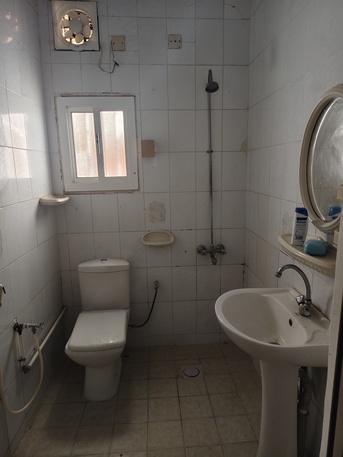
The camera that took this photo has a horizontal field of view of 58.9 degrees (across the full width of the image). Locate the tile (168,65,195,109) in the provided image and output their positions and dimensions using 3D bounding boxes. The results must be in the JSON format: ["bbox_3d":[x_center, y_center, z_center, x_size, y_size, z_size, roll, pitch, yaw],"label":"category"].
[{"bbox_3d":[0.073,-1.021,2.201,0.200,0.300,0.010,-2,11,-3],"label":"tile"}]

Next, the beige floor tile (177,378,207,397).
[{"bbox_3d":[0.143,1.093,2.104,0.200,0.010,0.195,-2,11,-3],"label":"beige floor tile"}]

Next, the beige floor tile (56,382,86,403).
[{"bbox_3d":[-0.656,1.109,2.044,0.200,0.010,0.193,-2,11,-3],"label":"beige floor tile"}]

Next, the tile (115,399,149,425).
[{"bbox_3d":[-0.242,1.146,1.904,0.198,0.010,0.196,-2,11,-3],"label":"tile"}]

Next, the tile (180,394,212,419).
[{"bbox_3d":[0.155,1.129,1.920,0.200,0.010,0.195,-2,11,-3],"label":"tile"}]

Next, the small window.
[{"bbox_3d":[-0.534,-0.614,2.250,0.560,0.675,0.060,-2,11,-3],"label":"small window"}]

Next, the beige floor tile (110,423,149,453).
[{"bbox_3d":[-0.229,1.179,1.711,0.200,0.010,0.195,-2,11,-3],"label":"beige floor tile"}]

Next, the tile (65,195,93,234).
[{"bbox_3d":[-0.702,-0.108,2.315,0.200,0.300,0.010,-2,11,-4],"label":"tile"}]

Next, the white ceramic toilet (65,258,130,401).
[{"bbox_3d":[-0.478,0.678,2.156,0.375,0.810,0.650,-2,11,-3],"label":"white ceramic toilet"}]

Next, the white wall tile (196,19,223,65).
[{"bbox_3d":[0.271,-1.317,2.156,0.200,0.300,0.010,-2,11,-3],"label":"white wall tile"}]

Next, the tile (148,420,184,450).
[{"bbox_3d":[-0.031,1.162,1.714,0.200,0.010,0.193,-2,11,-3],"label":"tile"}]

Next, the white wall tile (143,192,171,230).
[{"bbox_3d":[-0.104,-0.126,2.365,0.200,0.300,0.010,-2,11,-3],"label":"white wall tile"}]

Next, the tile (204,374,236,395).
[{"bbox_3d":[0.338,1.091,2.119,0.200,0.010,0.200,-2,11,-4],"label":"tile"}]

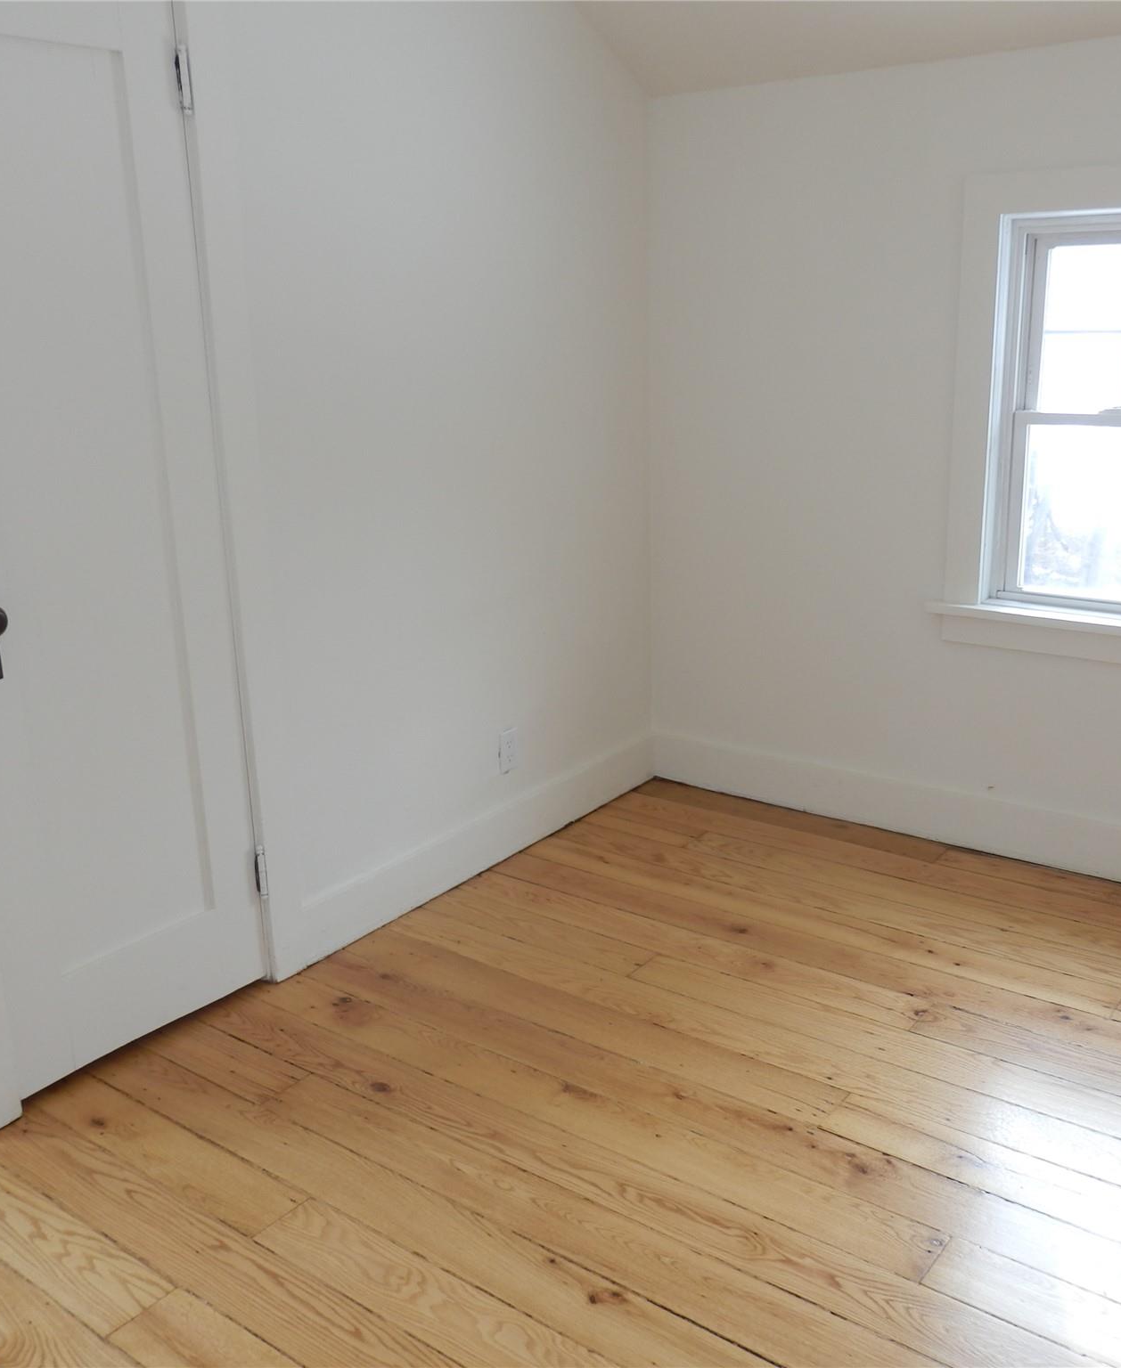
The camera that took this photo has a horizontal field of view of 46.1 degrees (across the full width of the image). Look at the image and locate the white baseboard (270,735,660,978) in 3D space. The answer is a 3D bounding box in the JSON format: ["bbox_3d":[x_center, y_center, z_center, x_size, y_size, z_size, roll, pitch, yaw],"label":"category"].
[{"bbox_3d":[-0.166,0.411,3.603,0.025,0.146,1.559,10,20,35],"label":"white baseboard"}]

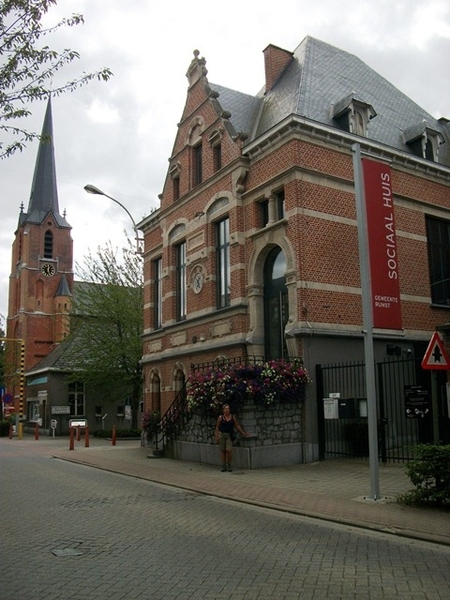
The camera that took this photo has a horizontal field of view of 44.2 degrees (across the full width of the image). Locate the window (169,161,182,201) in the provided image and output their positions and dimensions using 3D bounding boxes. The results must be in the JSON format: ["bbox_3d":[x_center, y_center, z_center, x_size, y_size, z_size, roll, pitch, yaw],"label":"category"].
[{"bbox_3d":[-1.993,-4.865,23.026,0.236,1.542,0.763,6,-13,-32],"label":"window"}]

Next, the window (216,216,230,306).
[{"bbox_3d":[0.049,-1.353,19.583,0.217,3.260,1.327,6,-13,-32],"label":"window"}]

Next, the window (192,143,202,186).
[{"bbox_3d":[-0.944,-5.281,21.532,0.217,1.559,0.708,6,-13,-32],"label":"window"}]

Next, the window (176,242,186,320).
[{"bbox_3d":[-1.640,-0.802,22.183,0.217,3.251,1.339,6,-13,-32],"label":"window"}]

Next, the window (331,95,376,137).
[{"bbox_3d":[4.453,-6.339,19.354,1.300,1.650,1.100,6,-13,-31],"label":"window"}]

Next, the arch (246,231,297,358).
[{"bbox_3d":[1.531,0.046,17.102,0.492,4.334,2.561,6,-13,-32],"label":"arch"}]

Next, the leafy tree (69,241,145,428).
[{"bbox_3d":[-5.828,1.995,34.156,7.000,12.234,6.800,6,-13,-31],"label":"leafy tree"}]

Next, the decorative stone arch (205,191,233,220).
[{"bbox_3d":[-0.162,-3.402,19.771,0.325,0.778,1.830,6,-13,-32],"label":"decorative stone arch"}]

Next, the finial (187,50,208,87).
[{"bbox_3d":[-1.133,-9.702,23.259,0.500,1.700,1.300,6,-13,-31],"label":"finial"}]

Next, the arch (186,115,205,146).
[{"bbox_3d":[-1.193,-6.860,22.517,0.280,0.970,1.550,6,-13,-31],"label":"arch"}]

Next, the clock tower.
[{"bbox_3d":[-23.066,-6.085,69.601,6.800,42.331,6.800,6,-13,-31],"label":"clock tower"}]

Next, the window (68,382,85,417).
[{"bbox_3d":[-10.132,6.802,37.922,1.161,2.275,0.217,9,-15,-41],"label":"window"}]

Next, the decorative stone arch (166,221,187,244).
[{"bbox_3d":[-1.953,-2.833,23.042,0.280,0.950,1.800,6,-13,-31],"label":"decorative stone arch"}]

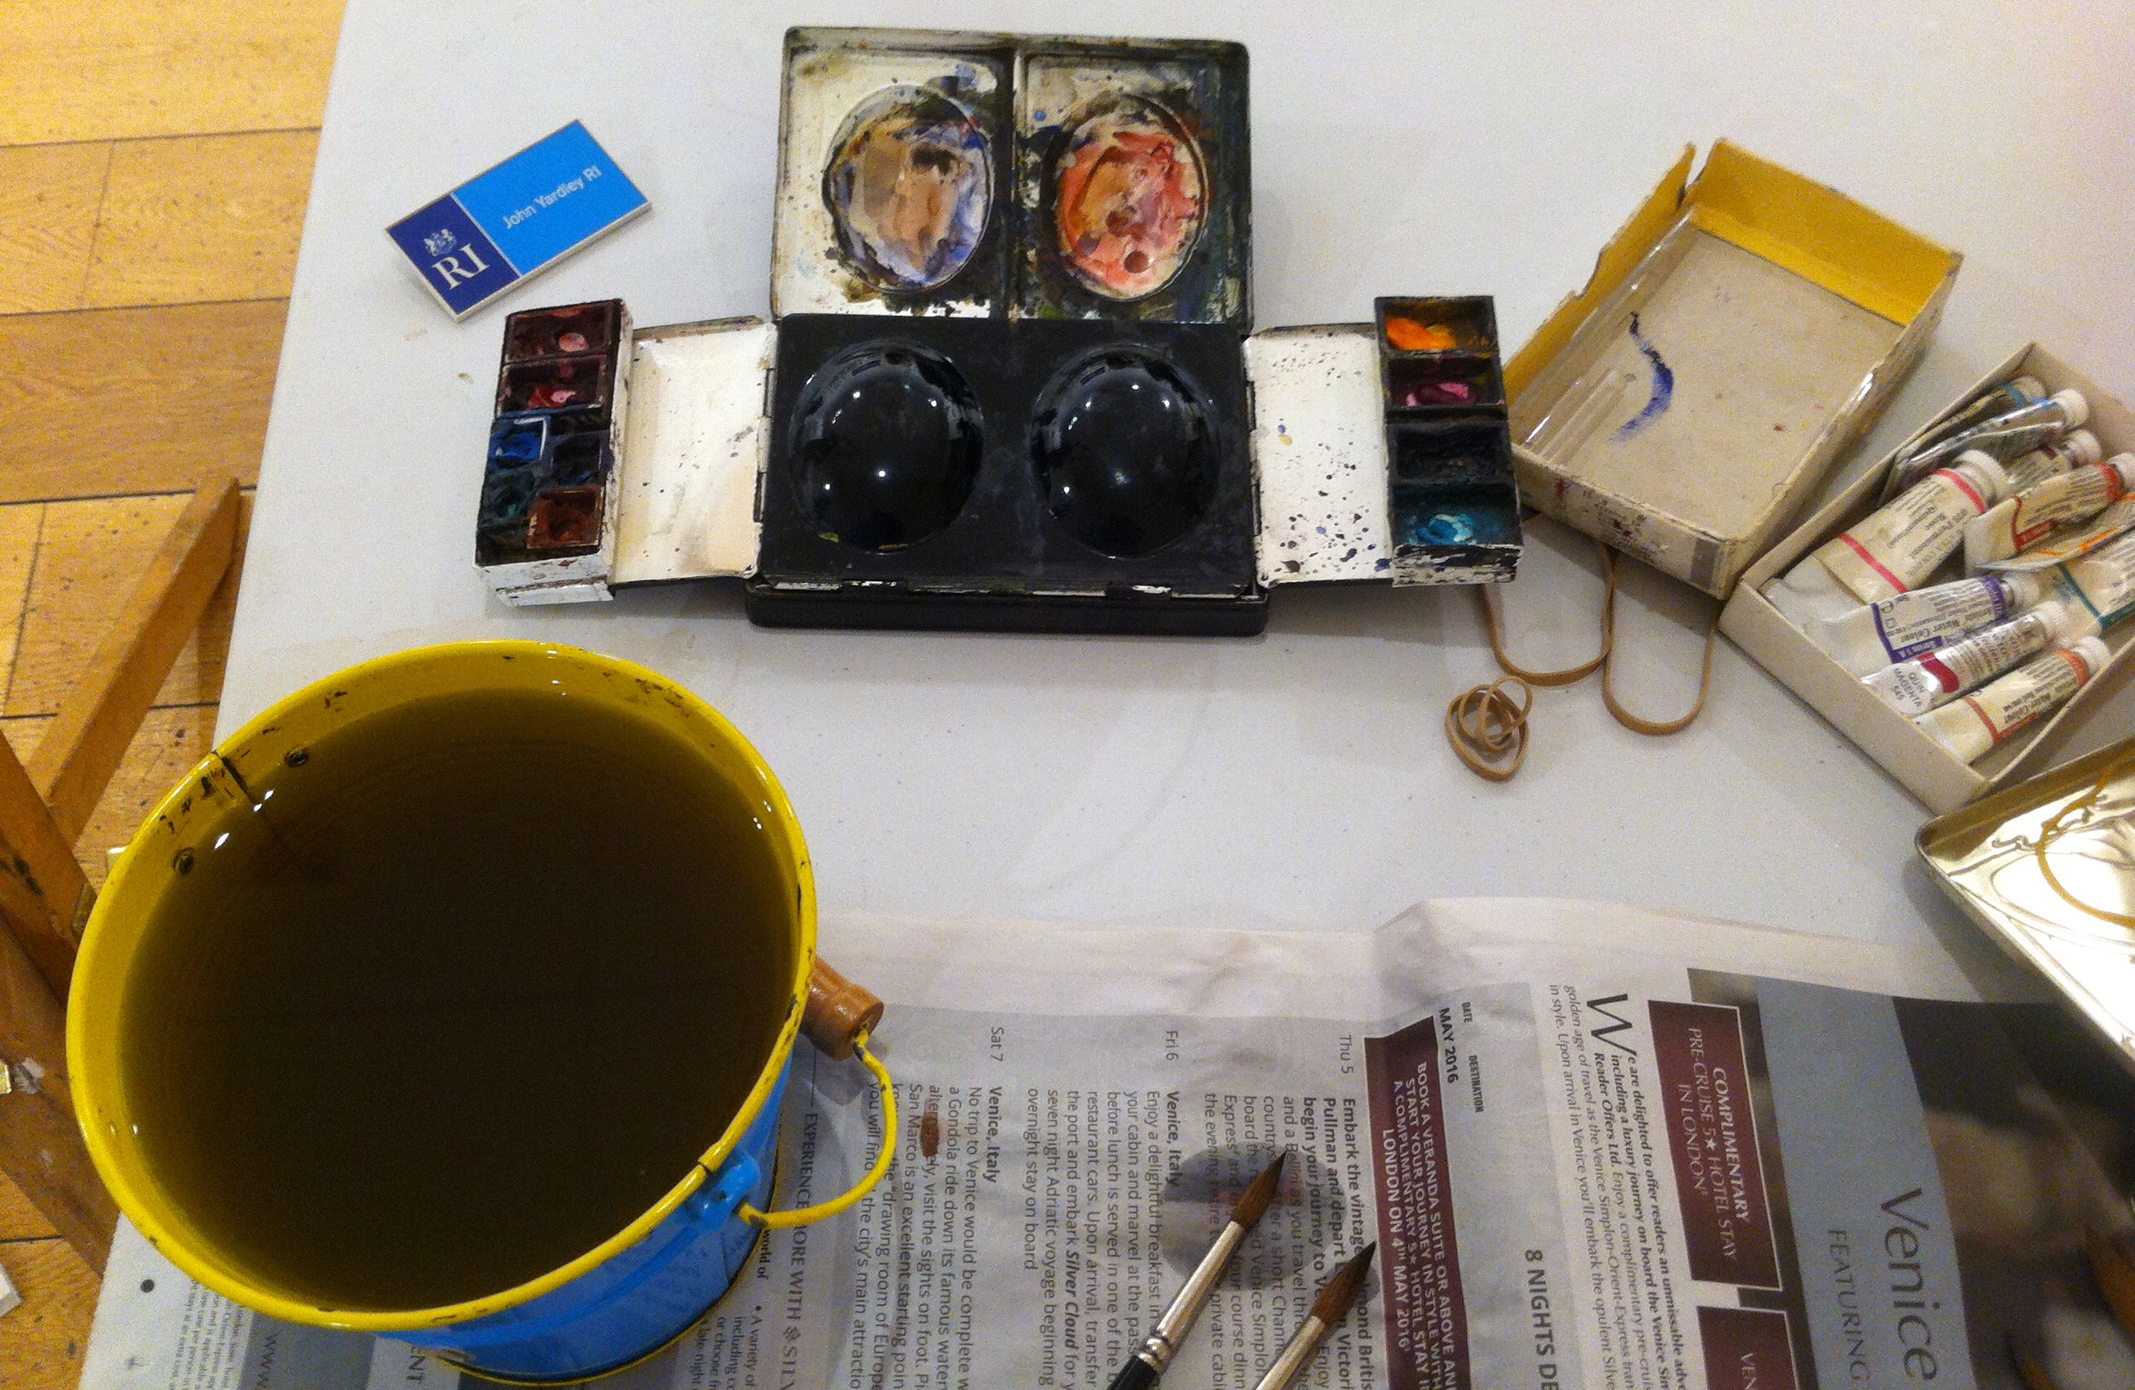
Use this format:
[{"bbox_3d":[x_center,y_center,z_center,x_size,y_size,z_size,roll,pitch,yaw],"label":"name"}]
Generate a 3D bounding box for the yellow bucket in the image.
[{"bbox_3d":[-0.127,0.088,0.502,0.166,0.121,0.157,-1,58,1],"label":"yellow bucket"}]

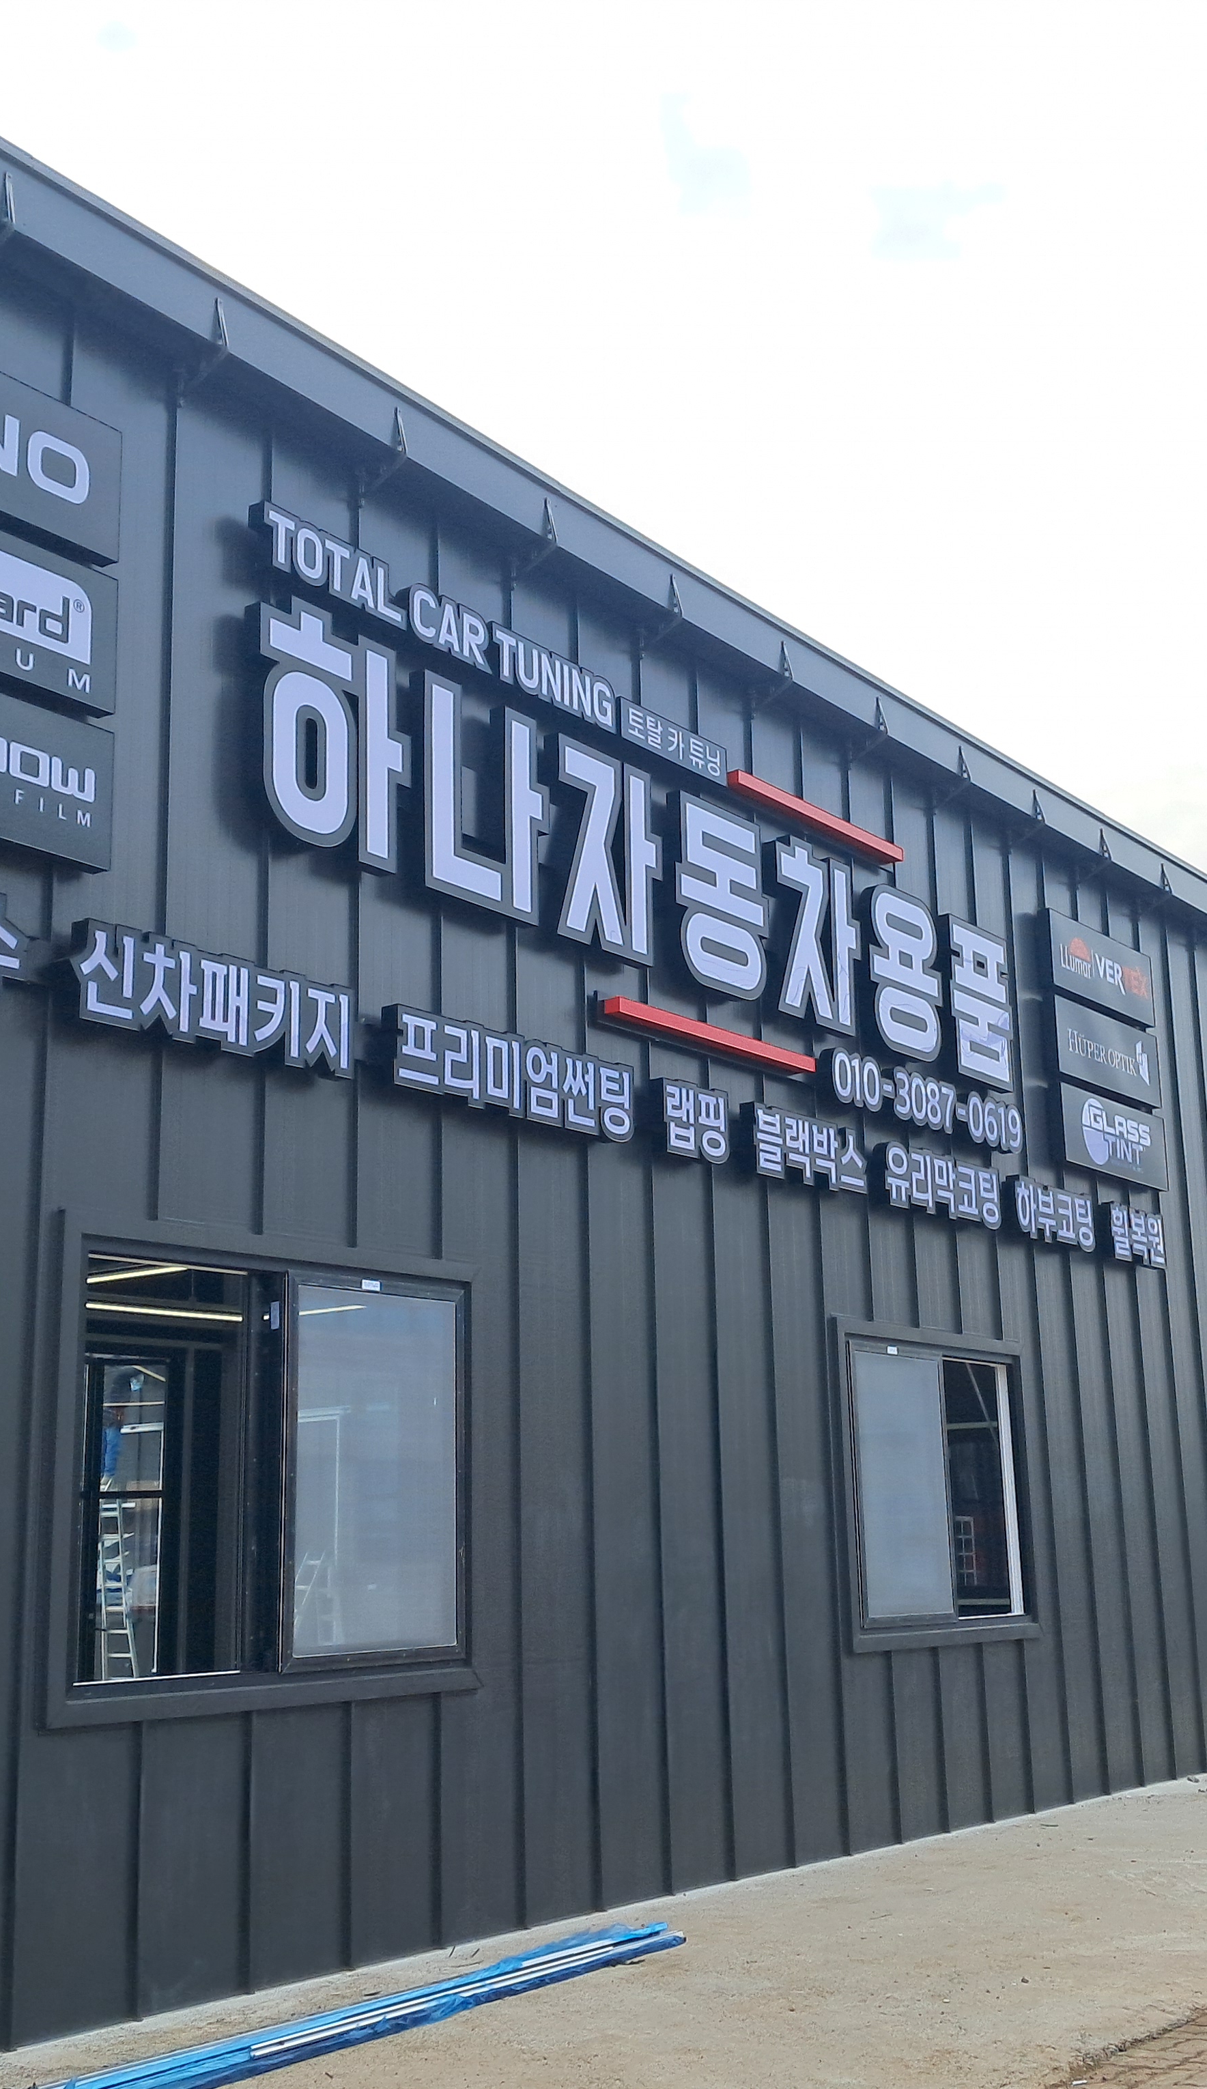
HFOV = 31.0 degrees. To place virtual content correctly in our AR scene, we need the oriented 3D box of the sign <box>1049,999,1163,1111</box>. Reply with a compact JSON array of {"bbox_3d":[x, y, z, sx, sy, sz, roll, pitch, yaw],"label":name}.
[{"bbox_3d":[3.284,0.075,14.202,0.080,0.507,1.582,-11,-16,36],"label":"sign"}]

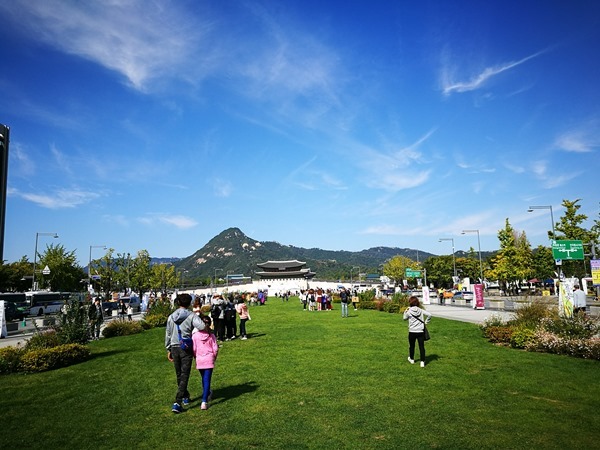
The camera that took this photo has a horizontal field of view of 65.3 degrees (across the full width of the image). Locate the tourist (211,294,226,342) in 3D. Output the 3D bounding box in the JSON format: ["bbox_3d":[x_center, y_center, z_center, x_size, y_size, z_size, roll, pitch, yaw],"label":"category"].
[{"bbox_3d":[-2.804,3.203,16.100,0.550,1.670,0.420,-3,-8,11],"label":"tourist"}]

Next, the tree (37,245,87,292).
[{"bbox_3d":[-41.726,9.128,81.627,8.500,11.500,8.500,-1,-8,0],"label":"tree"}]

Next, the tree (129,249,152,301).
[{"bbox_3d":[-38.955,12.450,114.477,5.800,12.700,5.800,-1,-8,0],"label":"tree"}]

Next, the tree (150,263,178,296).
[{"bbox_3d":[-40.402,16.705,139.129,8.000,10.800,8.000,-1,-8,0],"label":"tree"}]

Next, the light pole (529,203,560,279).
[{"bbox_3d":[29.502,3.185,56.164,2.900,11.051,0.450,-2,-8,-2],"label":"light pole"}]

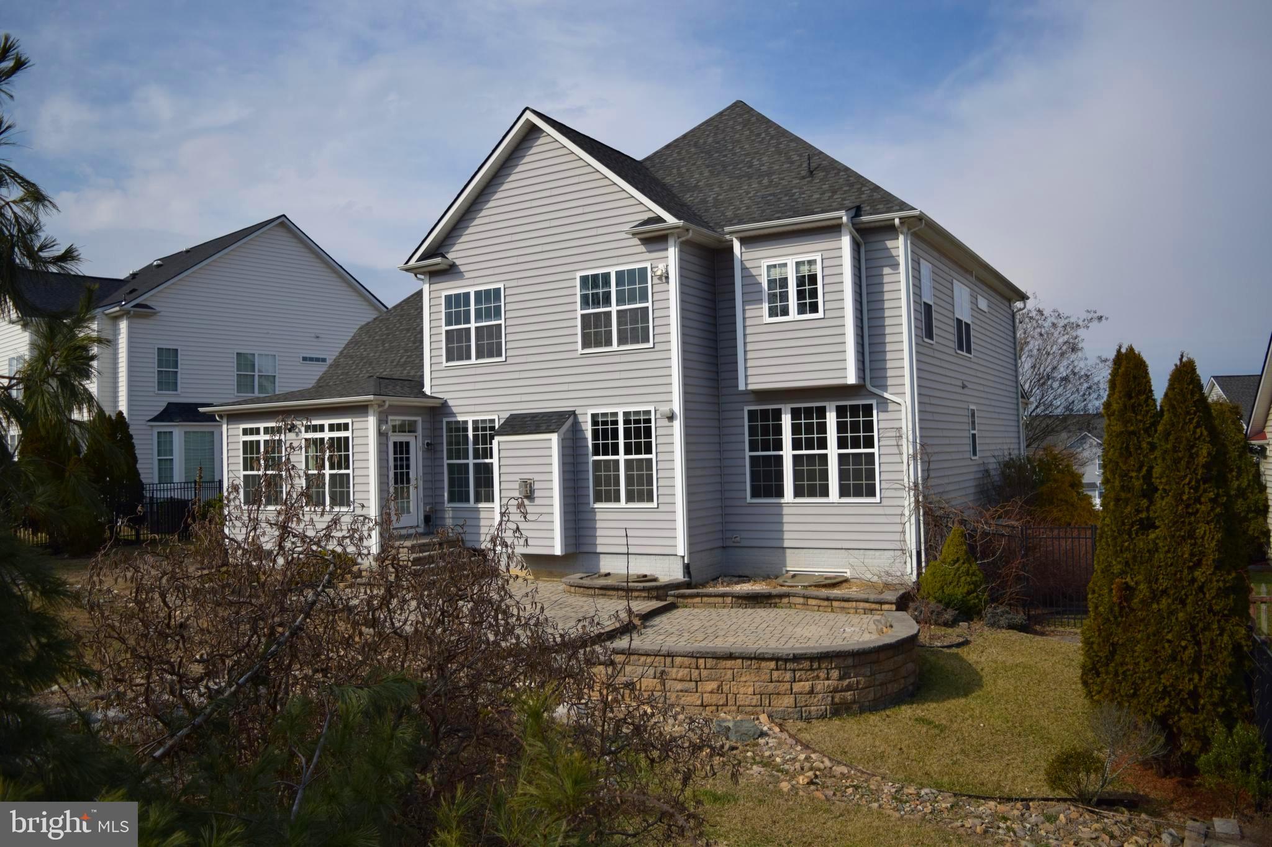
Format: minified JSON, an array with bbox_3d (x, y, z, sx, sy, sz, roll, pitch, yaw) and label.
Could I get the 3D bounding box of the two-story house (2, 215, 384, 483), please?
[{"bbox_3d":[-18.686,-1.985,40.574,13.500,11.700,14.000,-3,-3,41],"label":"two-story house"}]

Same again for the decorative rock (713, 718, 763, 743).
[{"bbox_3d":[1.266,3.806,11.800,0.620,0.220,0.420,-2,-2,6],"label":"decorative rock"}]

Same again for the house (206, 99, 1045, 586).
[{"bbox_3d":[0.809,-2.691,25.664,16.346,12.085,16.767,-3,-2,31],"label":"house"}]

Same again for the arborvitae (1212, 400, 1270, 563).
[{"bbox_3d":[13.832,1.387,22.000,1.450,3.829,1.450,-3,-2,32],"label":"arborvitae"}]

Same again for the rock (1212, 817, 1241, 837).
[{"bbox_3d":[5.264,3.610,8.500,0.240,0.080,0.300,-3,-2,31],"label":"rock"}]

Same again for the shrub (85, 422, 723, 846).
[{"bbox_3d":[-1.195,1.092,5.000,3.300,2.194,2.900,-1,-2,-14],"label":"shrub"}]

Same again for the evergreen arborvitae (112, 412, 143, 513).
[{"bbox_3d":[-13.668,1.355,25.500,1.150,3.349,1.150,-1,-2,-28],"label":"evergreen arborvitae"}]

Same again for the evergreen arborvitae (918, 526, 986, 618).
[{"bbox_3d":[5.358,2.528,16.200,1.120,1.562,1.120,-2,-2,18],"label":"evergreen arborvitae"}]

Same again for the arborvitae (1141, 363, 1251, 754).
[{"bbox_3d":[5.958,1.470,10.150,1.070,4.379,1.070,-3,-2,30],"label":"arborvitae"}]

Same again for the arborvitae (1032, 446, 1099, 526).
[{"bbox_3d":[9.890,1.674,22.000,1.700,2.339,1.700,-2,-2,24],"label":"arborvitae"}]

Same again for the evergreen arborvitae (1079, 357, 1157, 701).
[{"bbox_3d":[5.966,1.329,11.700,1.030,4.561,1.030,-3,-2,27],"label":"evergreen arborvitae"}]

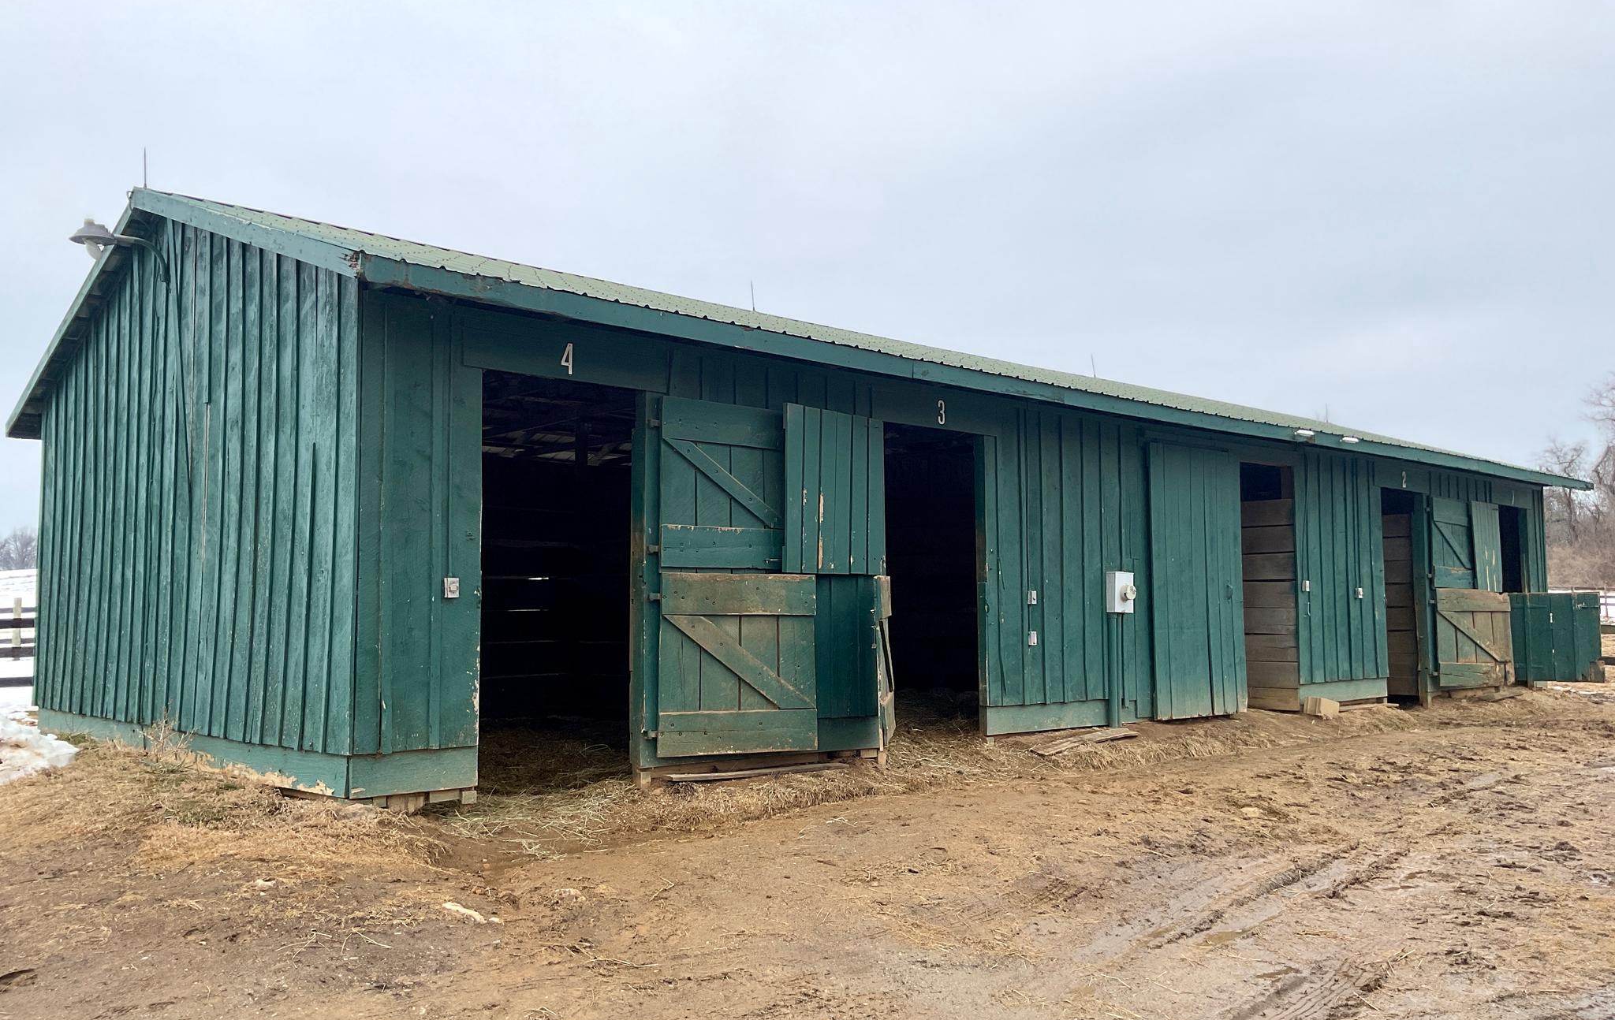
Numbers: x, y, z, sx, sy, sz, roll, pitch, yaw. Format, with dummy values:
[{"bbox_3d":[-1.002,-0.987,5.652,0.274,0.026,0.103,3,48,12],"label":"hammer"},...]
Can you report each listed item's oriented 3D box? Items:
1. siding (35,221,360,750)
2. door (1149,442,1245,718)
[{"bbox_3d":[-4.752,-0.345,9.971,0.060,3.833,6.626,4,-6,-43],"label":"siding"},{"bbox_3d":[3.821,0.711,13.260,1.663,2.605,0.055,4,-6,-43],"label":"door"}]

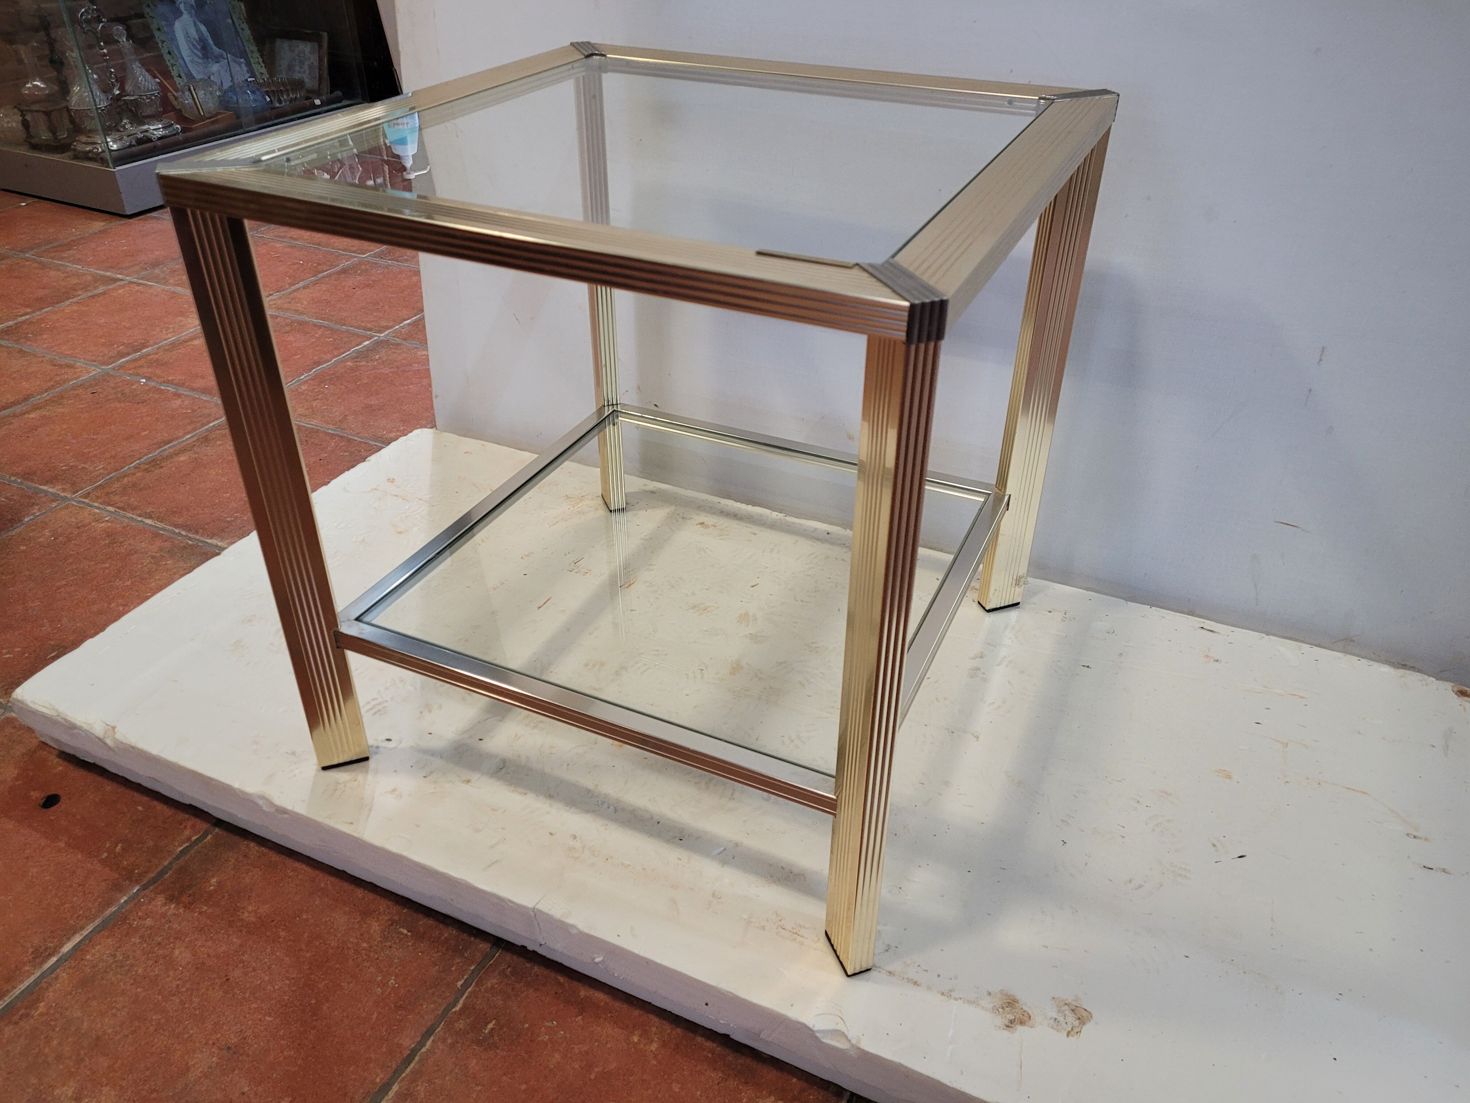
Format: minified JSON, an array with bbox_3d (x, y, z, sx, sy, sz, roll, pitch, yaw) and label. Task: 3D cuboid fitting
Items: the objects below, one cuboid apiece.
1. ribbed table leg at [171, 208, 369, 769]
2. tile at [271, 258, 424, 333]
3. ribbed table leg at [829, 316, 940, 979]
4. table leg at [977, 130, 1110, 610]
[{"bbox_3d":[-0.353,-0.023,0.869,0.044,0.504,0.019,-11,36,-17],"label":"ribbed table leg"},{"bbox_3d":[-0.697,-0.492,2.118,0.302,0.012,0.302,15,37,21],"label":"tile"},{"bbox_3d":[0.086,0.094,0.700,0.019,0.504,0.044,-11,36,-17],"label":"ribbed table leg"},{"bbox_3d":[0.291,-0.151,1.064,0.044,0.504,0.019,-11,36,-17],"label":"table leg"}]

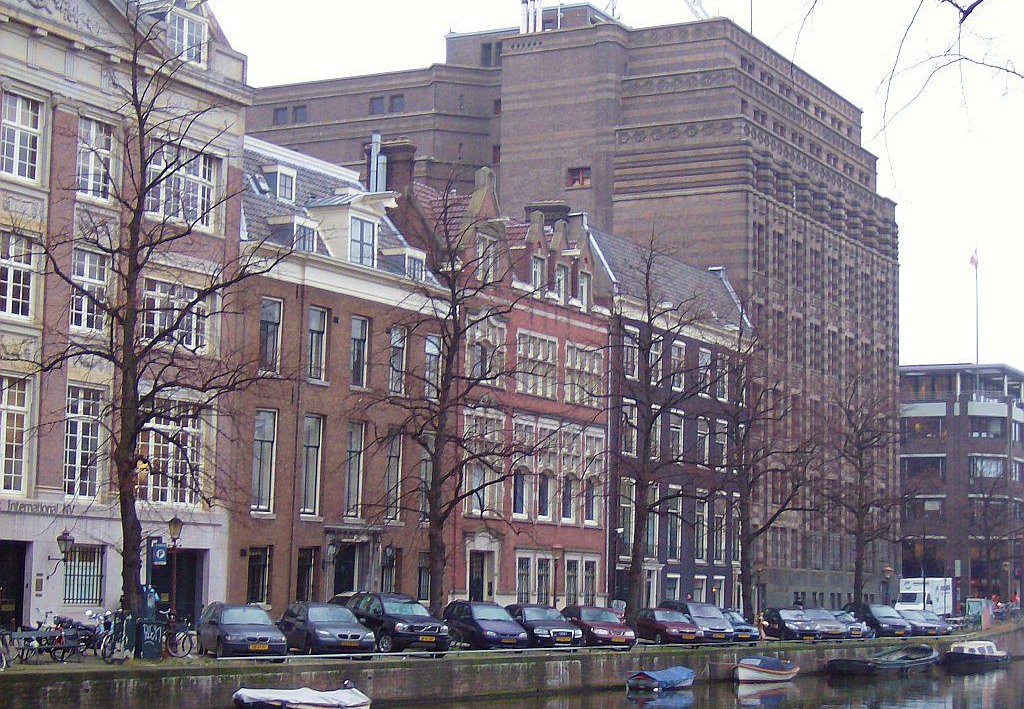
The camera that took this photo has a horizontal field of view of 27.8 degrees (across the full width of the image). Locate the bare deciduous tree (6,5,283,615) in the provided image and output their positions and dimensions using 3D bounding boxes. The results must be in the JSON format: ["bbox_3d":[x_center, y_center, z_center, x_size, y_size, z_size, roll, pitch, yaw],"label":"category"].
[{"bbox_3d":[-9.196,-0.668,51.610,6.800,16.530,6.800,-3,-8,30],"label":"bare deciduous tree"}]

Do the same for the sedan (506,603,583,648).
[{"bbox_3d":[0.880,9.329,70.786,1.840,1.445,4.850,4,-7,-20],"label":"sedan"}]

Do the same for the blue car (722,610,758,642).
[{"bbox_3d":[8.659,11.235,85.721,1.730,1.480,4.200,3,-7,-18],"label":"blue car"}]

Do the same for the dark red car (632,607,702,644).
[{"bbox_3d":[5.853,10.581,80.302,1.720,1.420,4.350,3,-7,-18],"label":"dark red car"}]

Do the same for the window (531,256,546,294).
[{"bbox_3d":[1.122,-3.454,89.249,0.300,1.663,1.150,-2,-7,28],"label":"window"}]

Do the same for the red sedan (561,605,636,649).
[{"bbox_3d":[3.035,9.899,74.947,1.750,1.430,4.500,3,-7,-13],"label":"red sedan"}]

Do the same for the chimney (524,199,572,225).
[{"bbox_3d":[1.601,-6.292,93.186,1.950,1.400,0.750,-3,-8,29],"label":"chimney"}]

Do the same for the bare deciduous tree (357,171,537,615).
[{"bbox_3d":[-2.045,1.678,64.235,5.500,14.990,5.500,1,-7,0],"label":"bare deciduous tree"}]

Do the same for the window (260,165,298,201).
[{"bbox_3d":[-8.364,-6.082,74.225,0.750,1.255,1.161,-2,-7,28],"label":"window"}]

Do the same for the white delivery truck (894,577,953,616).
[{"bbox_3d":[24.818,15.024,124.135,2.000,3.080,5.300,-3,-8,30],"label":"white delivery truck"}]

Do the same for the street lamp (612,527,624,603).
[{"bbox_3d":[4.975,10.570,96.882,0.500,4.900,0.450,-2,-7,27],"label":"street lamp"}]

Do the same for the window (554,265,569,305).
[{"bbox_3d":[2.173,-3.284,97.211,0.500,1.780,1.350,-2,-7,27],"label":"window"}]

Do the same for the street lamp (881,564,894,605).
[{"bbox_3d":[18.425,12.061,101.314,0.520,3.510,0.520,-3,-8,30],"label":"street lamp"}]

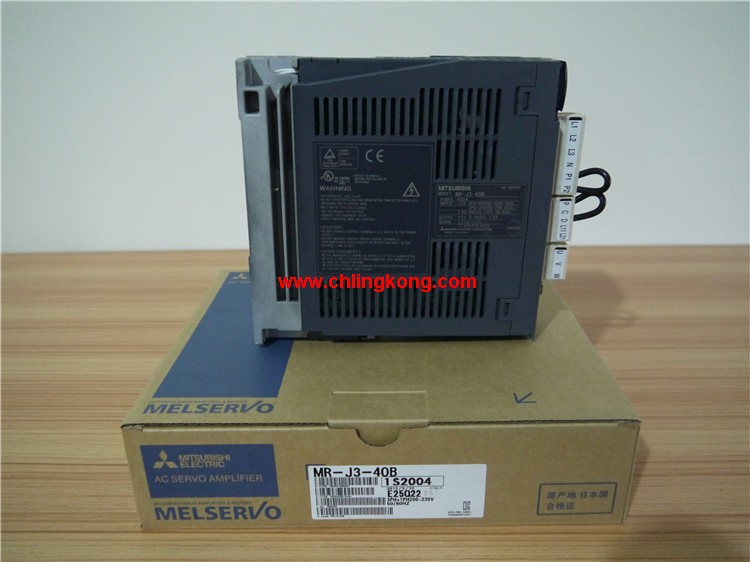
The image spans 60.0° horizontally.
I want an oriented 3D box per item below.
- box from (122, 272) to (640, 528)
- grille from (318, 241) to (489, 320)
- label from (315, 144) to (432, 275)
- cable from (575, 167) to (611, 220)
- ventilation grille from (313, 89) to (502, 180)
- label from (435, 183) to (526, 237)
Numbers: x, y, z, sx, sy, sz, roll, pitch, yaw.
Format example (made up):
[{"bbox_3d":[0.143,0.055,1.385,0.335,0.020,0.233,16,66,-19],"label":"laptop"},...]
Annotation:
[{"bbox_3d":[0.004,0.061,0.436,0.258,0.065,0.218,-1,21,1],"label":"box"},{"bbox_3d":[0.016,-0.001,0.388,0.099,0.050,0.004,0,21,3],"label":"grille"},{"bbox_3d":[-0.001,-0.040,0.371,0.065,0.077,0.002,0,21,3],"label":"label"},{"bbox_3d":[0.129,-0.051,0.384,0.019,0.032,0.011,-1,21,-1],"label":"cable"},{"bbox_3d":[0.018,-0.081,0.363,0.103,0.050,0.003,-1,21,-1],"label":"ventilation grille"},{"bbox_3d":[0.061,-0.041,0.378,0.052,0.032,0.001,-1,21,-1],"label":"label"}]

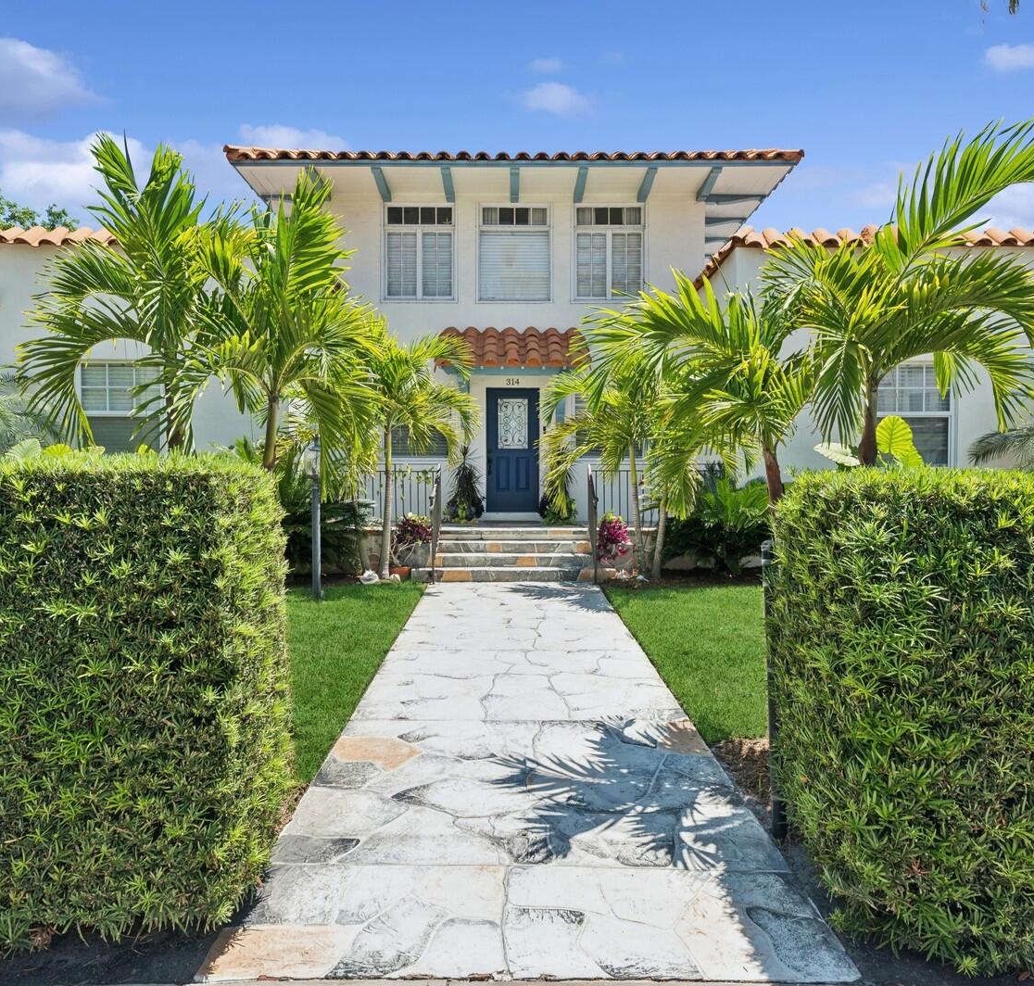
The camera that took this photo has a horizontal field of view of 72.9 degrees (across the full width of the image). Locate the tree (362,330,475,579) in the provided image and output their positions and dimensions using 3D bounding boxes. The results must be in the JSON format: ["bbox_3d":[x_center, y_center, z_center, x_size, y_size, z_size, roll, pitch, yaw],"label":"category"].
[{"bbox_3d":[-1.420,-0.500,9.850,1.700,3.400,1.700,0,1,0],"label":"tree"}]

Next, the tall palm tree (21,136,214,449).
[{"bbox_3d":[-2.800,-0.450,4.950,1.550,4.000,1.600,0,1,0],"label":"tall palm tree"}]

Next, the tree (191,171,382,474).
[{"bbox_3d":[-1.640,-0.330,4.950,1.450,3.800,1.500,0,1,0],"label":"tree"}]

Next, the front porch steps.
[{"bbox_3d":[-0.160,0.870,10.150,2.500,0.720,1.200,0,1,0],"label":"front porch steps"}]

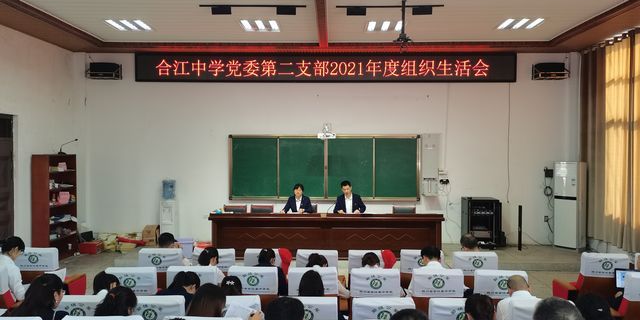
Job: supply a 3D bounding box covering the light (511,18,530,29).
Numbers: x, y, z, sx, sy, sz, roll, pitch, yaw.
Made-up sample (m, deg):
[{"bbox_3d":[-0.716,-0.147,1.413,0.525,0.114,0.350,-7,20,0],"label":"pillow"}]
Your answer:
[{"bbox_3d":[3.256,-2.203,7.778,0.120,0.060,0.570,0,1,2],"label":"light"}]

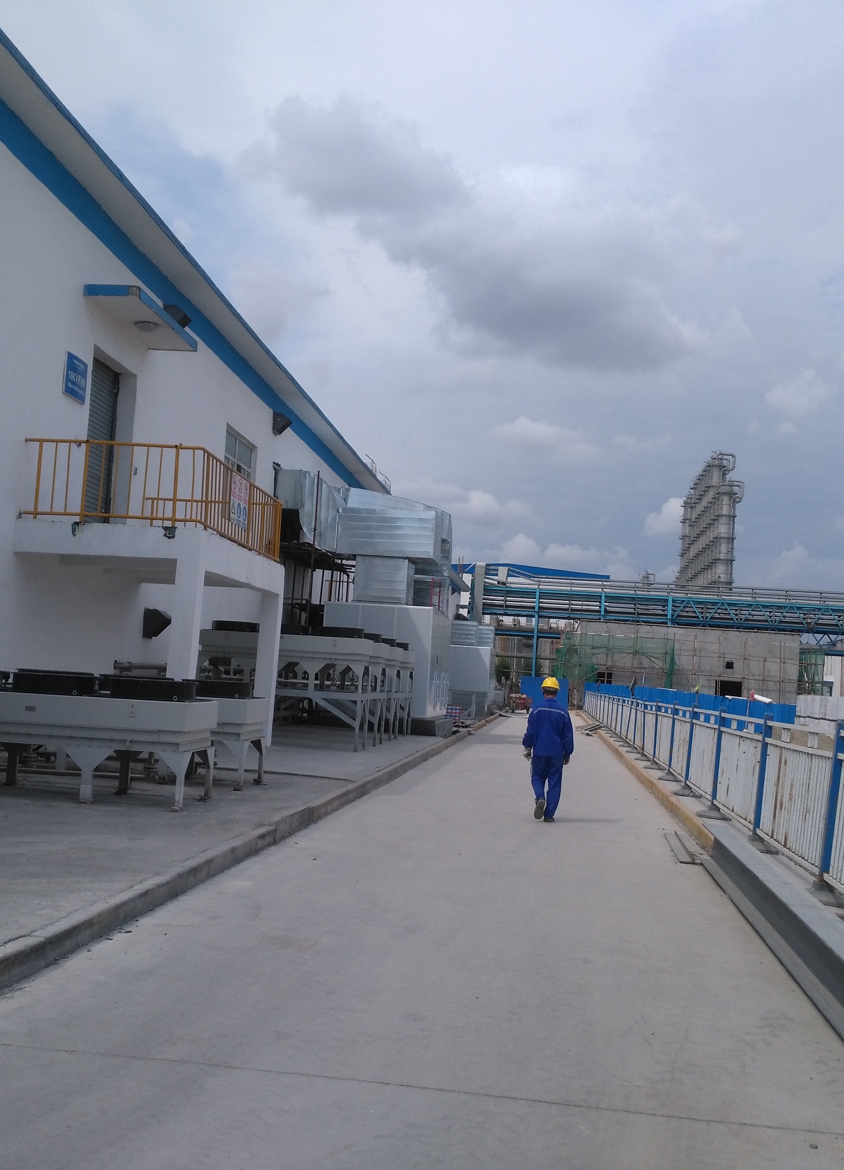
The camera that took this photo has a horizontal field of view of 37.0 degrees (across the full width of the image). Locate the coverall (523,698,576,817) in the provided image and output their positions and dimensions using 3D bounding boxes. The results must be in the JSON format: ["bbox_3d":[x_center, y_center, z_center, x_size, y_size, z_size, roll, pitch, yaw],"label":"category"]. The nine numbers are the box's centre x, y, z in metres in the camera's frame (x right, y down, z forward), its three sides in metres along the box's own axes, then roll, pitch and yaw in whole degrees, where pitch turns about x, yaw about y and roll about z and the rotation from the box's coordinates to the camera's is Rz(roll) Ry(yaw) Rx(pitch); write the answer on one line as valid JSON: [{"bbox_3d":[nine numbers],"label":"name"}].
[{"bbox_3d":[1.529,2.091,15.250,0.600,1.470,0.420,3,-4,6],"label":"coverall"}]

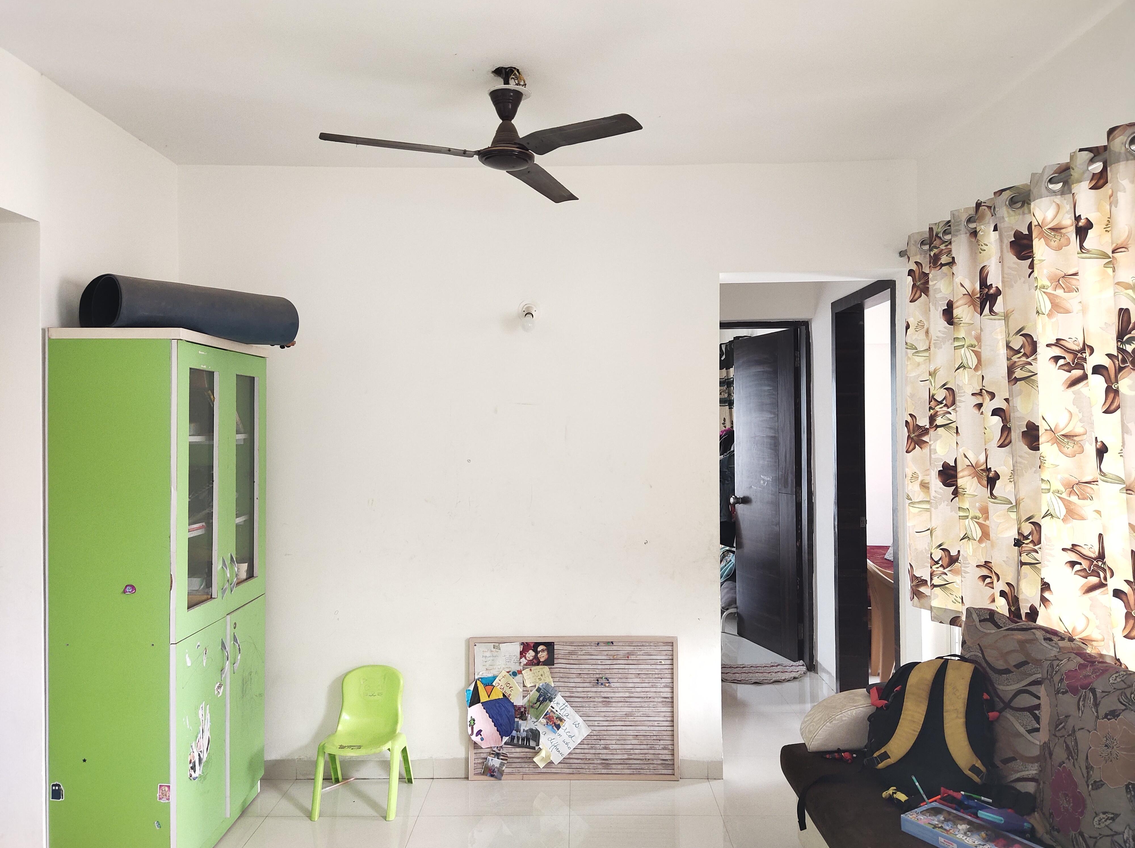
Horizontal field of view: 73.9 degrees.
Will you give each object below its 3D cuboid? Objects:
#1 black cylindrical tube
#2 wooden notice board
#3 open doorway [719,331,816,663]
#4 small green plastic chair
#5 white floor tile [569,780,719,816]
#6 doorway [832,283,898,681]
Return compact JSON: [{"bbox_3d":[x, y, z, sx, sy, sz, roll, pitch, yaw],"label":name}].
[{"bbox_3d":[-1.381,-0.416,2.836,0.265,0.197,0.650,0,0,37],"label":"black cylindrical tube"},{"bbox_3d":[0.030,1.241,3.279,0.915,0.622,0.022,0,-1,1],"label":"wooden notice board"},{"bbox_3d":[1.128,0.458,4.787,0.840,2.190,0.140,0,0,1],"label":"open doorway"},{"bbox_3d":[-0.837,1.294,3.115,0.345,0.524,0.340,0,0,1],"label":"small green plastic chair"},{"bbox_3d":[0.313,1.556,3.137,0.600,0.010,0.305,0,0,1],"label":"white floor tile"},{"bbox_3d":[1.614,0.440,3.937,0.140,2.215,0.850,0,0,1],"label":"doorway"}]

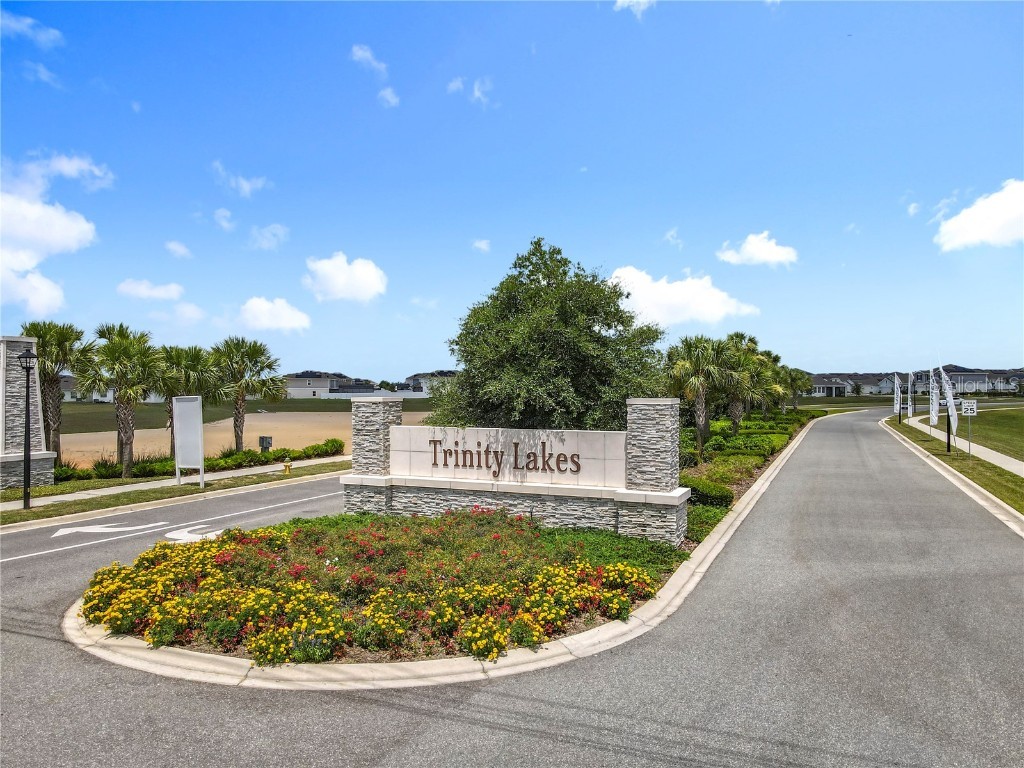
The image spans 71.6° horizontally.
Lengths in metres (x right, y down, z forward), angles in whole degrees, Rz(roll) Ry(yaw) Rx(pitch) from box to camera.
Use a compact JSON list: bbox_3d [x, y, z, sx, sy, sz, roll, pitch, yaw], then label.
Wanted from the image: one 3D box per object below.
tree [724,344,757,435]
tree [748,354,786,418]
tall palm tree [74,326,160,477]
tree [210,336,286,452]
[{"bbox_3d":[15.540,0.512,48.500,2.700,6.400,2.700,0,0,24],"label":"tree"},{"bbox_3d":[23.751,0.511,66.000,3.200,6.300,3.200,0,0,24],"label":"tree"},{"bbox_3d":[-16.100,0.700,29.100,3.400,6.300,3.400,0,0,0],"label":"tall palm tree"},{"bbox_3d":[-13.100,0.770,35.400,3.600,6.250,3.600,0,0,0],"label":"tree"}]

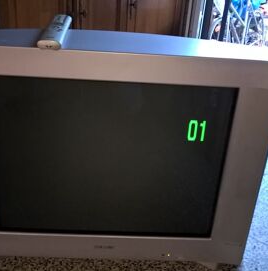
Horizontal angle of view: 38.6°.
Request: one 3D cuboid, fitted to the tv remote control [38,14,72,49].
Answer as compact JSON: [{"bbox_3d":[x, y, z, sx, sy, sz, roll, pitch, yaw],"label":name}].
[{"bbox_3d":[-0.174,-0.236,0.863,0.047,0.020,0.222,2,29,-4],"label":"tv remote control"}]

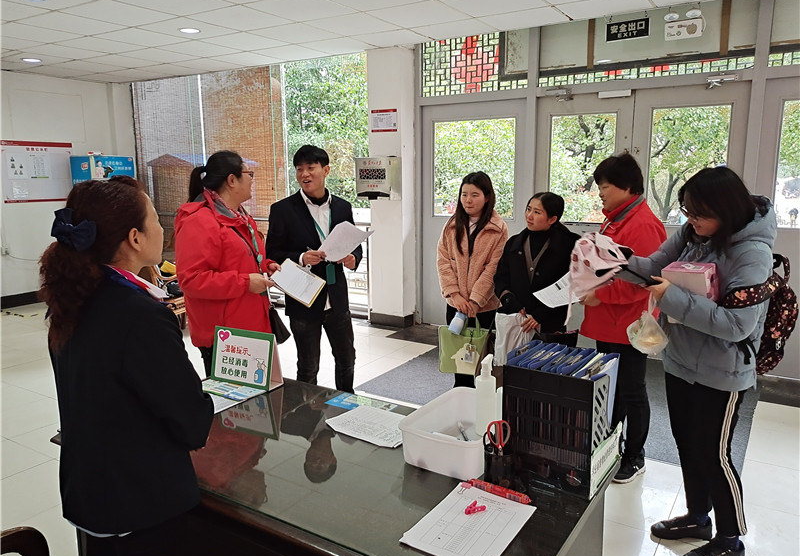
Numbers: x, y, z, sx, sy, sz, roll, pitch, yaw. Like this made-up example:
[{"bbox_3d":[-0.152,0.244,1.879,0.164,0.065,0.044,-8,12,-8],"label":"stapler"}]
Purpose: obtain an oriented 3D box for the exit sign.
[{"bbox_3d":[1.746,-1.893,4.596,0.325,0.130,0.025,6,12,33],"label":"exit sign"}]

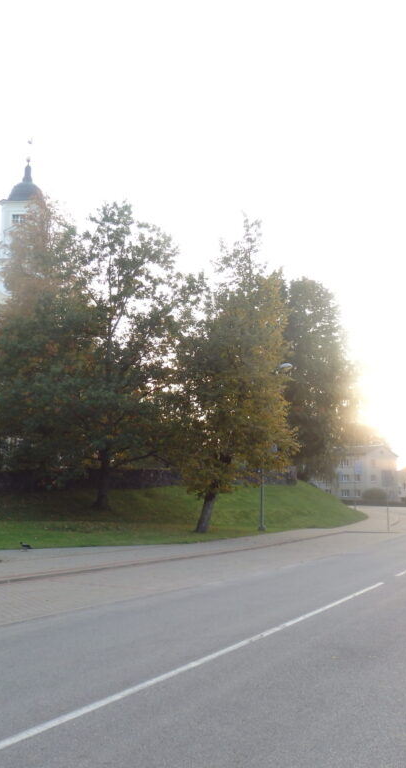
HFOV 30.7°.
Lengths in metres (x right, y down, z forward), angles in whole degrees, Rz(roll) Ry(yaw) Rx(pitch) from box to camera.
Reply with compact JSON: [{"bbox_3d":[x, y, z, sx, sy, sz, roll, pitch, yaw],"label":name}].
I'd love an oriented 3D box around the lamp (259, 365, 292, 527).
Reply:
[{"bbox_3d":[3.875,3.256,39.290,1.800,8.954,0.420,-3,-9,26],"label":"lamp"}]

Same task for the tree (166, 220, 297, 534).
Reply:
[{"bbox_3d":[1.432,-0.619,37.911,6.562,16.173,6.200,1,-8,0],"label":"tree"}]

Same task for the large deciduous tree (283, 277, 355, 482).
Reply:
[{"bbox_3d":[10.915,-0.618,70.361,7.612,19.807,7.600,1,-8,0],"label":"large deciduous tree"}]

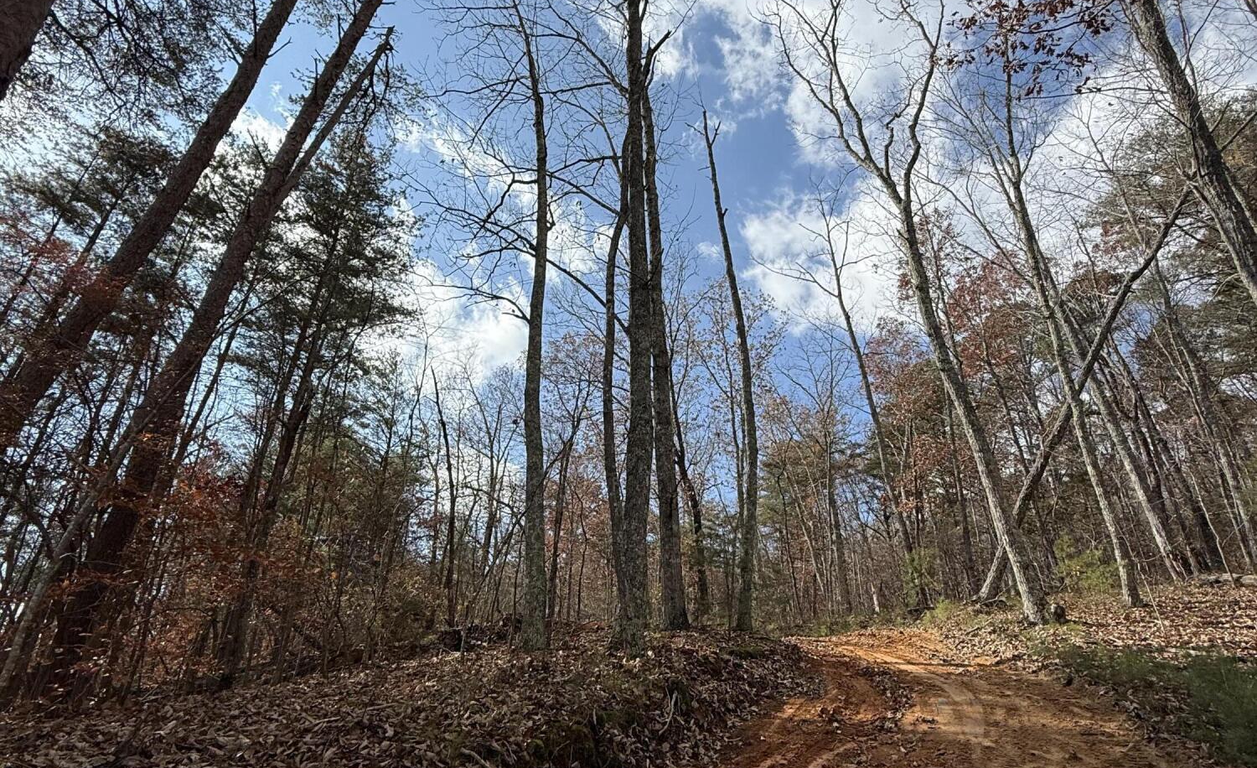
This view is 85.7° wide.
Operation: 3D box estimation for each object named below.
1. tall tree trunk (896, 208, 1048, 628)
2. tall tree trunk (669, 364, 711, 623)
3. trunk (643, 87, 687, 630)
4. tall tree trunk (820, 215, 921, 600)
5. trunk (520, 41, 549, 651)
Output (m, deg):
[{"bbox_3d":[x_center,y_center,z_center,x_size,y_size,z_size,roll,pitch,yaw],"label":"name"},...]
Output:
[{"bbox_3d":[6.730,-0.038,13.711,0.500,9.250,0.420,-4,-25,-1],"label":"tall tree trunk"},{"bbox_3d":[1.154,1.955,13.416,0.320,5.230,0.220,-5,-25,-1],"label":"tall tree trunk"},{"bbox_3d":[0.534,-1.379,12.220,0.340,10.930,0.320,-2,-25,0],"label":"trunk"},{"bbox_3d":[7.651,0.224,21.851,0.360,13.290,0.270,-3,-25,-1],"label":"tall tree trunk"},{"bbox_3d":[-1.601,-1.711,11.303,0.320,11.500,0.300,-4,-25,-1],"label":"trunk"}]

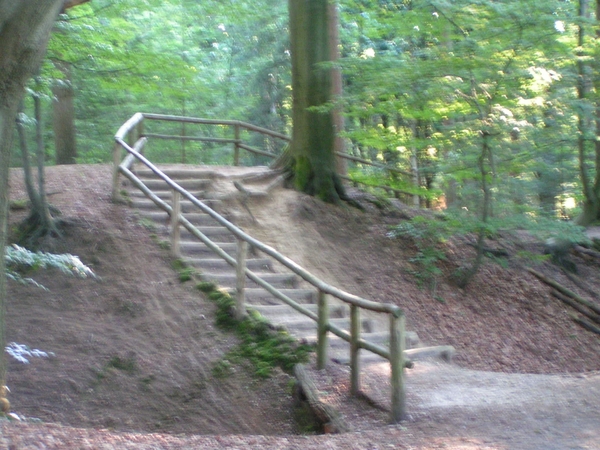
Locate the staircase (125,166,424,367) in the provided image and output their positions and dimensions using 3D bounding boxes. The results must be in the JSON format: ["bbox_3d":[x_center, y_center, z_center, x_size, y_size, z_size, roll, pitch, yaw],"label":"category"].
[{"bbox_3d":[-0.550,0.389,21.497,1.650,2.850,7.900,0,-1,-26],"label":"staircase"}]

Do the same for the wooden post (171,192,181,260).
[{"bbox_3d":[-1.848,-0.007,21.100,0.120,1.009,0.120,0,-1,0],"label":"wooden post"}]

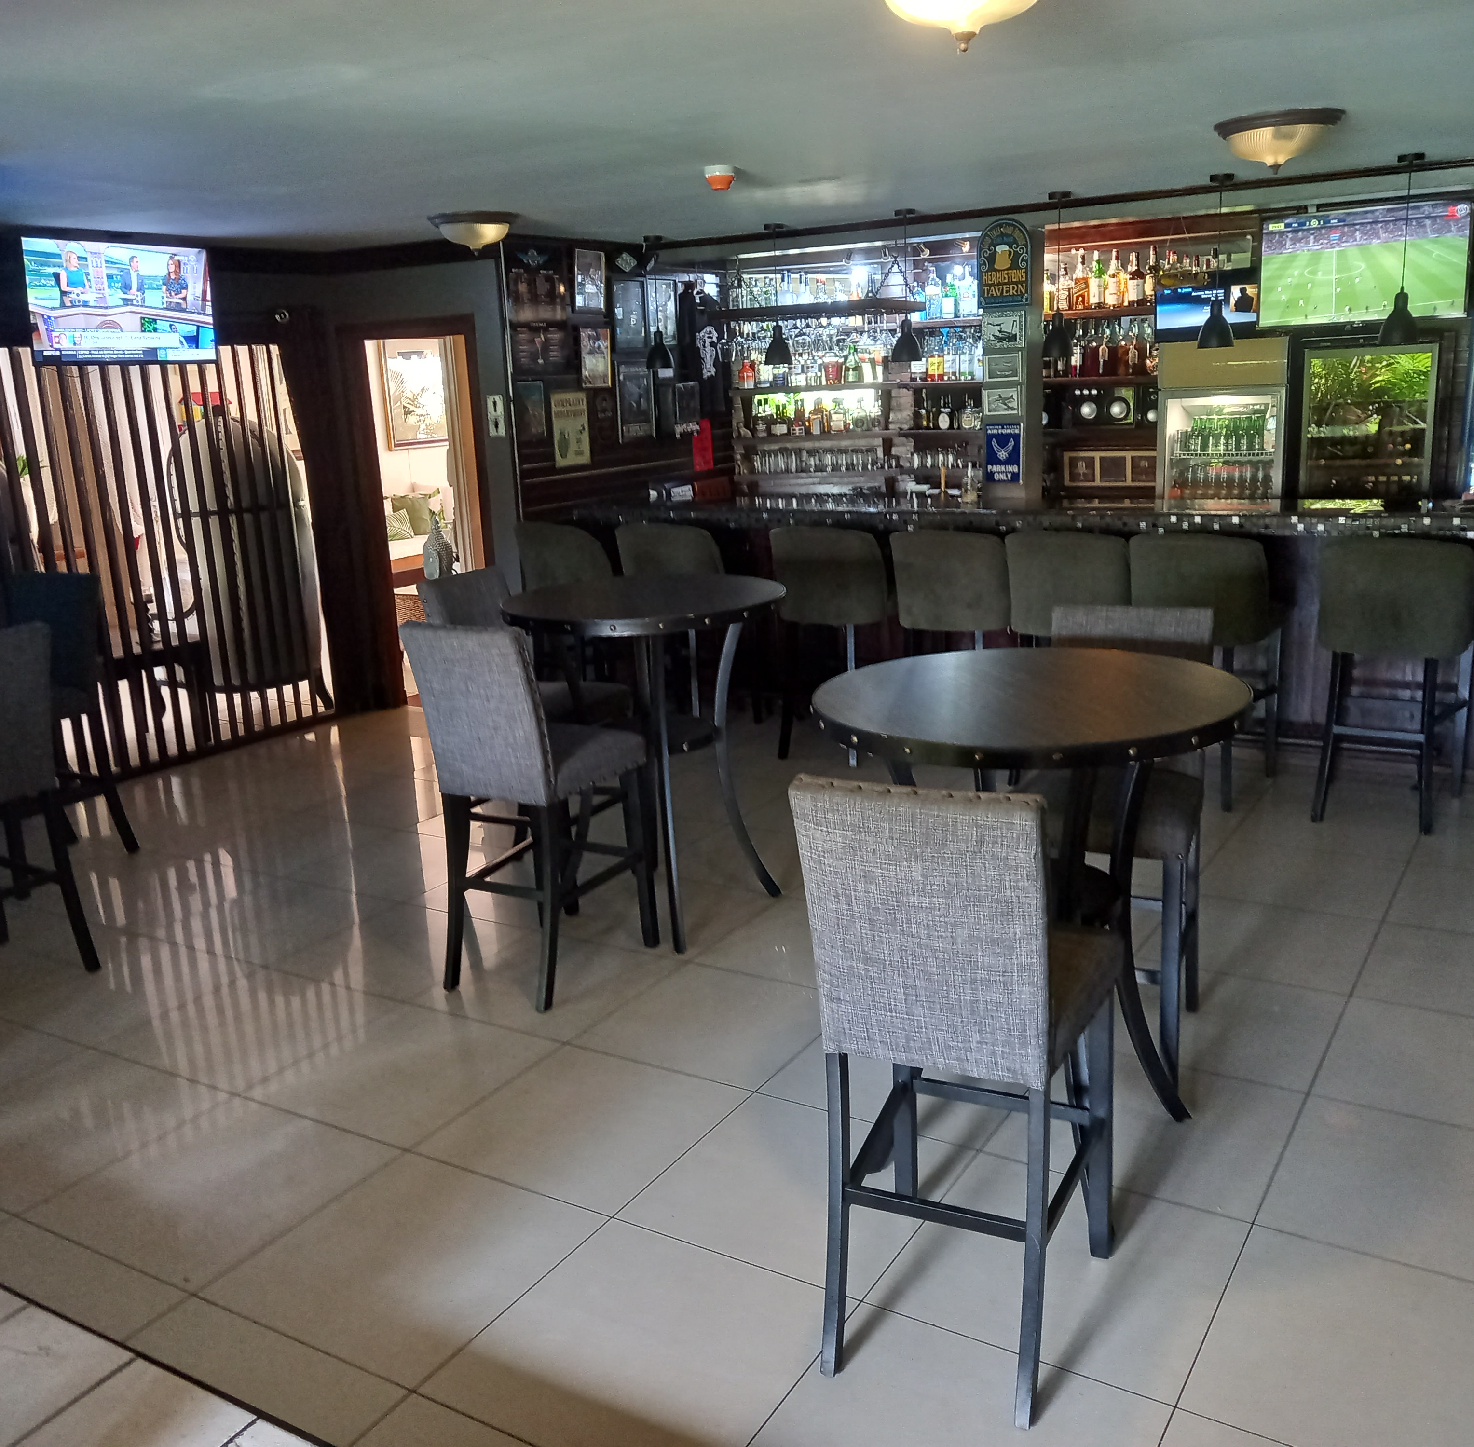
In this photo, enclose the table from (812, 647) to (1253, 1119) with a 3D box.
[{"bbox_3d":[0.637,0.452,3.068,0.910,1.065,0.910,6,16,31],"label":"table"}]

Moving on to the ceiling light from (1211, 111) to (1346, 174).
[{"bbox_3d":[1.854,-1.986,4.775,0.415,0.180,0.415,6,16,31],"label":"ceiling light"}]

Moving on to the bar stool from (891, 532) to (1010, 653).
[{"bbox_3d":[0.983,-0.342,6.169,0.525,1.070,0.585,6,16,31],"label":"bar stool"}]

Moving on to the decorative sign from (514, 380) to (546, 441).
[{"bbox_3d":[-1.100,-1.688,7.526,0.020,0.296,0.228,6,16,31],"label":"decorative sign"}]

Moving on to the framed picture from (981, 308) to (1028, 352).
[{"bbox_3d":[1.455,-2.137,7.563,0.240,0.195,0.020,6,16,31],"label":"framed picture"}]

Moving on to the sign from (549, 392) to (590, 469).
[{"bbox_3d":[-0.920,-1.650,7.825,0.020,0.401,0.326,6,16,31],"label":"sign"}]

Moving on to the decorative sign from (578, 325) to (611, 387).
[{"bbox_3d":[-0.793,-2.086,7.961,0.020,0.323,0.276,6,16,31],"label":"decorative sign"}]

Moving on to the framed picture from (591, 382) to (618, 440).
[{"bbox_3d":[-0.764,-1.803,8.070,0.030,0.310,0.210,6,16,31],"label":"framed picture"}]

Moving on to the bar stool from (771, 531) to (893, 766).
[{"bbox_3d":[0.474,-0.401,6.511,0.525,1.070,0.585,6,16,31],"label":"bar stool"}]

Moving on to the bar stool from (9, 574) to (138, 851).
[{"bbox_3d":[-2.734,0.033,5.329,0.425,1.110,0.580,4,15,26],"label":"bar stool"}]

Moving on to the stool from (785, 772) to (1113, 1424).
[{"bbox_3d":[0.415,0.568,2.510,0.425,1.110,0.580,4,15,26],"label":"stool"}]

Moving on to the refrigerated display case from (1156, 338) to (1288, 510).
[{"bbox_3d":[2.613,-1.105,7.392,0.620,1.810,0.580,6,16,31],"label":"refrigerated display case"}]

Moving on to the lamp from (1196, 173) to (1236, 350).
[{"bbox_3d":[2.169,-2.069,6.276,0.158,0.760,0.158,6,16,31],"label":"lamp"}]

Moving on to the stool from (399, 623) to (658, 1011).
[{"bbox_3d":[-0.597,0.209,4.176,0.425,1.110,0.580,5,16,30],"label":"stool"}]

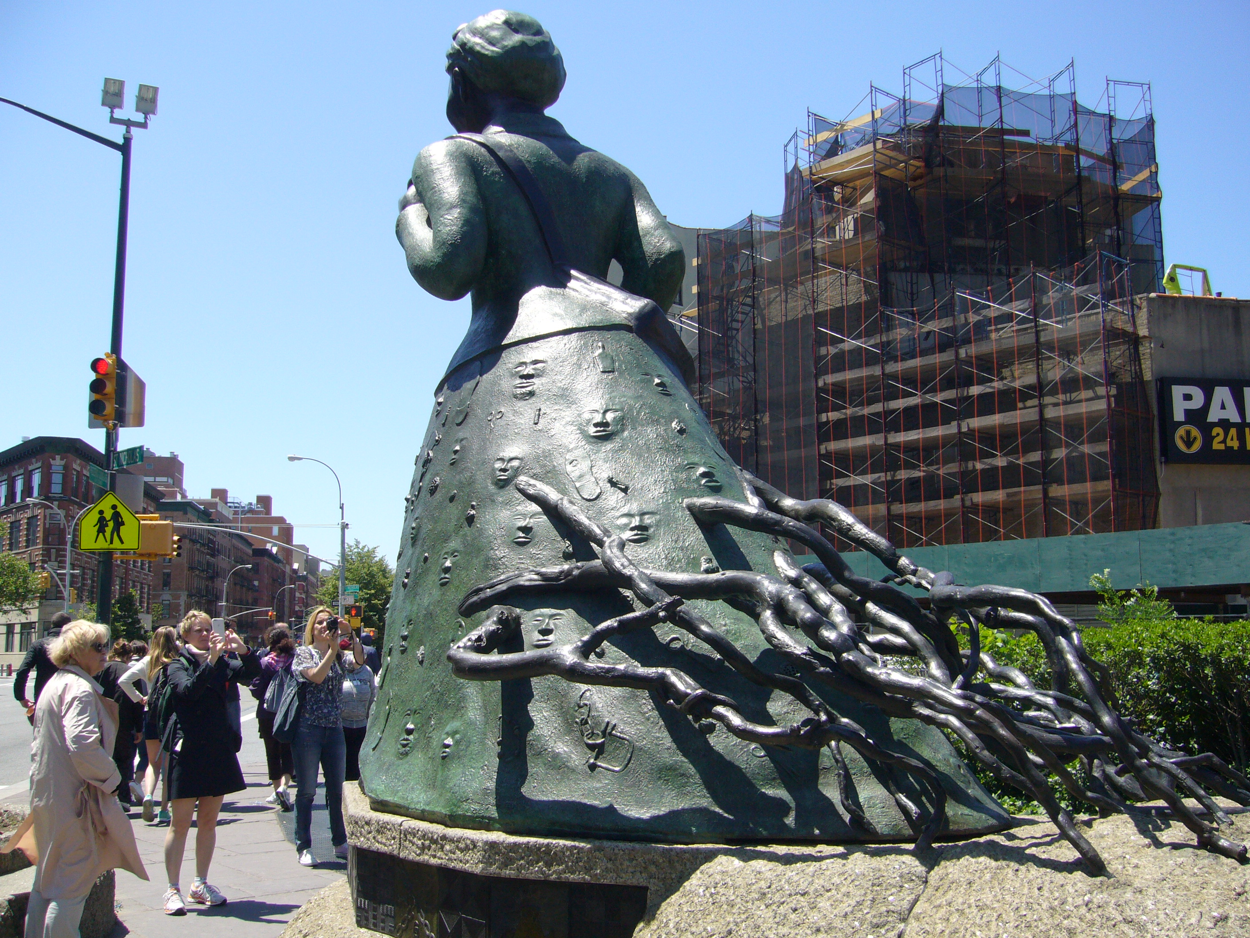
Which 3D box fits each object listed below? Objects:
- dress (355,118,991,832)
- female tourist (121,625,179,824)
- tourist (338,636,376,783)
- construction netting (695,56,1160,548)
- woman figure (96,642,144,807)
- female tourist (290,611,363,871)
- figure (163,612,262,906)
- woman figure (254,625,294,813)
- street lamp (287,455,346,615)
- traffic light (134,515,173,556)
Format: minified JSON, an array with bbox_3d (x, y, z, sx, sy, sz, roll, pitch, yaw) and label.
[{"bbox_3d":[0.056,-0.100,5.456,1.670,3.070,2.430,5,-10,-35],"label":"dress"},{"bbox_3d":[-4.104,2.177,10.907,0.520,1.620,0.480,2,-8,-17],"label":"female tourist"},{"bbox_3d":[-2.458,2.295,11.495,0.520,1.620,0.400,1,-8,-9],"label":"tourist"},{"bbox_3d":[8.970,-3.661,38.207,5.500,15.300,14.400,7,-10,-41],"label":"construction netting"},{"bbox_3d":[-4.696,2.354,11.690,0.500,1.560,0.420,2,-8,-15],"label":"woman figure"},{"bbox_3d":[-2.031,1.784,8.588,0.500,1.680,0.420,4,-9,-28],"label":"female tourist"},{"bbox_3d":[-2.415,1.650,7.243,0.480,1.650,0.460,7,-11,-42],"label":"figure"},{"bbox_3d":[-3.187,2.243,11.503,0.520,1.620,0.420,2,-8,-17],"label":"woman figure"},{"bbox_3d":[-12.512,3.981,50.944,2.350,9.130,0.450,0,-8,-3],"label":"street lamp"},{"bbox_3d":[-6.309,0.910,16.940,0.480,0.500,0.250,1,-8,-12],"label":"traffic light"}]

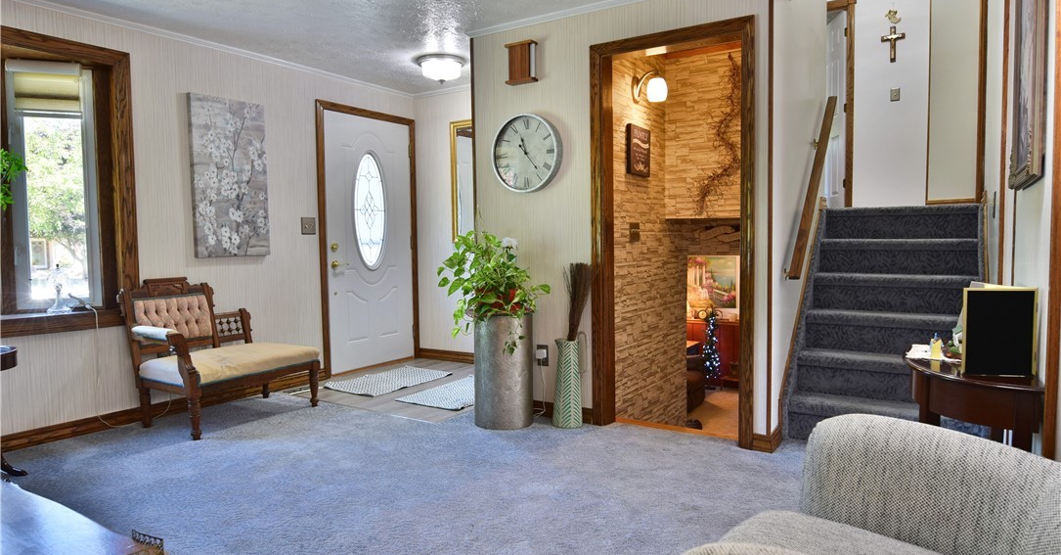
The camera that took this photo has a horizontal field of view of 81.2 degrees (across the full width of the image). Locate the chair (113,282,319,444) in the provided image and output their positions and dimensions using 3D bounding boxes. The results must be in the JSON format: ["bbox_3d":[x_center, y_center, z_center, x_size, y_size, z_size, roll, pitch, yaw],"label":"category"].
[{"bbox_3d":[-1.838,0.418,3.786,0.660,0.860,1.000,2,4,35],"label":"chair"}]

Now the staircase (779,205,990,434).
[{"bbox_3d":[1.983,0.192,3.409,0.856,1.194,1.244,1,5,34],"label":"staircase"}]

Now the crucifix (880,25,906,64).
[{"bbox_3d":[3.420,-2.194,5.835,0.190,0.335,0.030,1,5,34],"label":"crucifix"}]

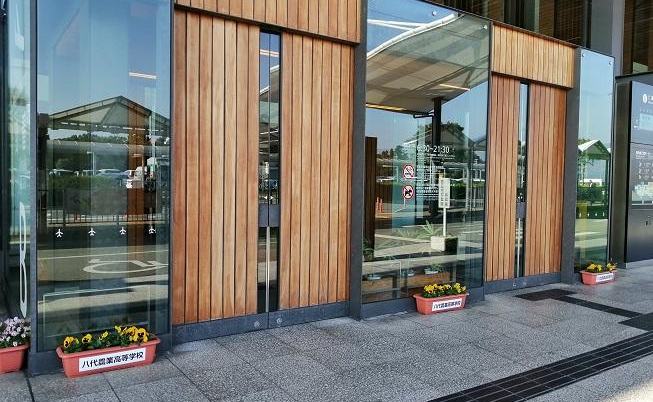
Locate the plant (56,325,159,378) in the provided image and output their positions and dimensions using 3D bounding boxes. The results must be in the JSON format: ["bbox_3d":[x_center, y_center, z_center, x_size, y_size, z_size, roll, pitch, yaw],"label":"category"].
[{"bbox_3d":[-1.558,1.067,3.523,0.640,0.270,0.210,0,2,-33],"label":"plant"}]

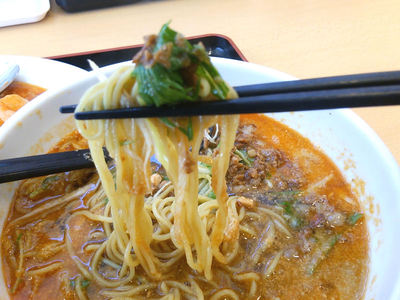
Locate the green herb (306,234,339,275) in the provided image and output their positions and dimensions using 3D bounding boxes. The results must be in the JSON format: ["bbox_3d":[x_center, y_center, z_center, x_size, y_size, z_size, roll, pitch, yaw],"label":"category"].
[{"bbox_3d":[0.062,0.053,0.175,0.009,0.004,0.026,34,52,29],"label":"green herb"}]

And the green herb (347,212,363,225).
[{"bbox_3d":[0.085,0.038,0.191,0.010,0.003,0.005,-22,49,-23],"label":"green herb"}]

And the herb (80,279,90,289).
[{"bbox_3d":[-0.053,0.062,0.160,0.004,0.003,0.005,-4,44,-7],"label":"herb"}]

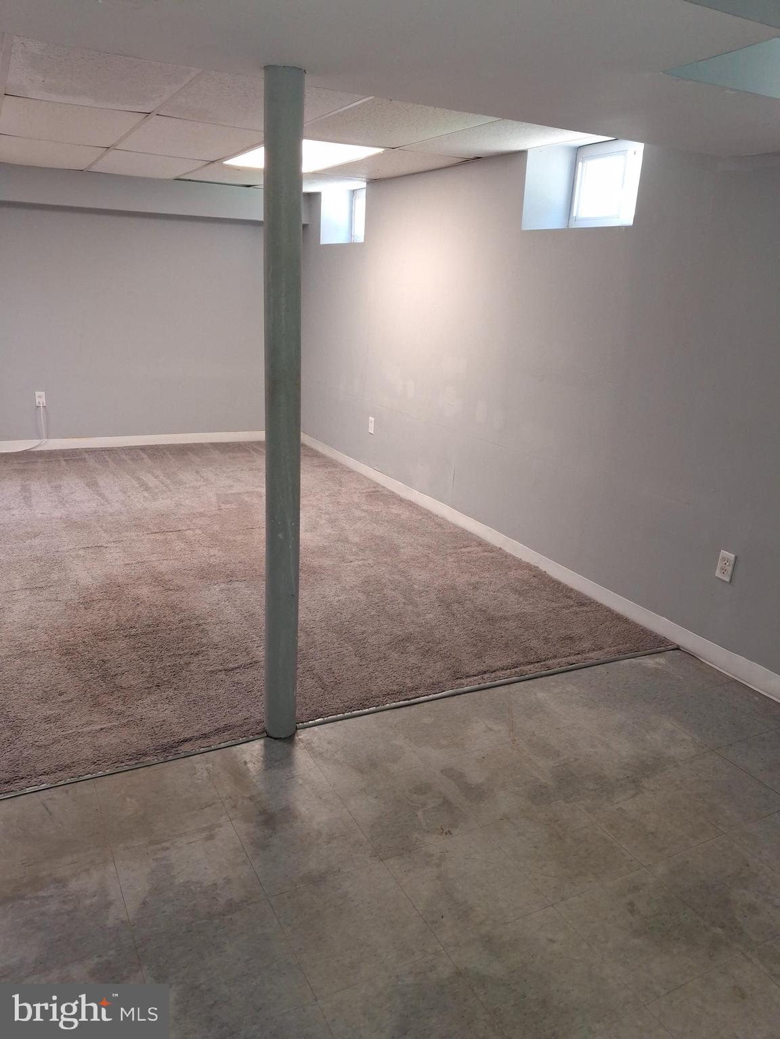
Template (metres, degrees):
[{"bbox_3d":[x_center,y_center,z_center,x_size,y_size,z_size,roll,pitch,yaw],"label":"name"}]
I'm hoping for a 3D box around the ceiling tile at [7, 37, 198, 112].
[{"bbox_3d":[-1.115,-1.667,2.839,0.600,0.020,0.924,-6,20,-27],"label":"ceiling tile"}]

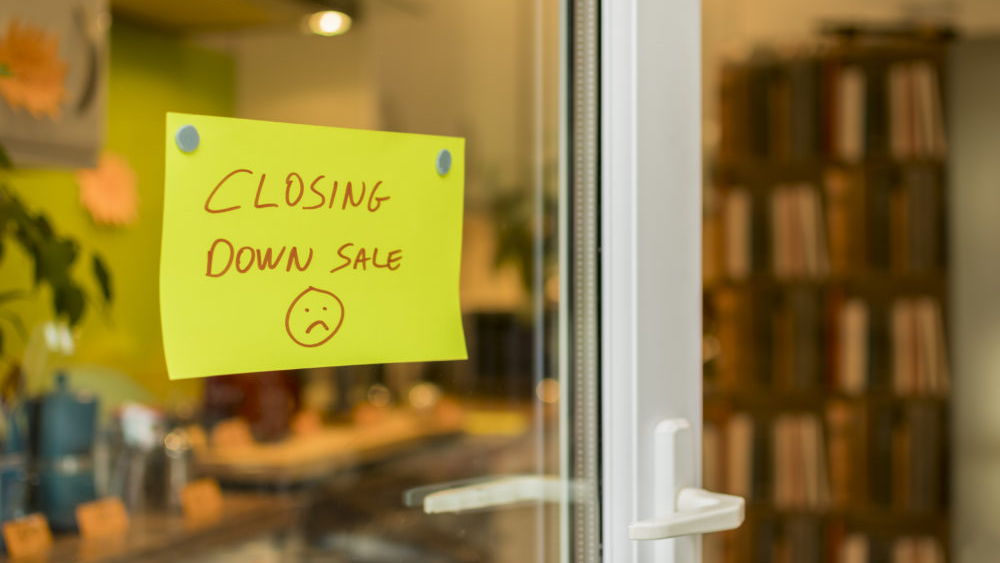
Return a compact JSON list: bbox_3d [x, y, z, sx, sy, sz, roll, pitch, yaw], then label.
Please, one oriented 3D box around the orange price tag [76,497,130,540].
[{"bbox_3d":[-0.545,0.322,1.971,0.026,0.037,0.098,0,0,20],"label":"orange price tag"}]

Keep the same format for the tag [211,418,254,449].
[{"bbox_3d":[-0.474,0.268,2.538,0.026,0.037,0.098,0,0,20],"label":"tag"}]

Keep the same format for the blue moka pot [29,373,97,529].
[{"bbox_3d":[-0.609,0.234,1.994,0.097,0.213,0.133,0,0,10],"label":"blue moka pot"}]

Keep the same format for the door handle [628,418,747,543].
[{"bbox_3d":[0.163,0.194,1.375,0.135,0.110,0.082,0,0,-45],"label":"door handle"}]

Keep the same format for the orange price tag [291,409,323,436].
[{"bbox_3d":[-0.371,0.268,2.750,0.026,0.037,0.098,0,0,20],"label":"orange price tag"}]

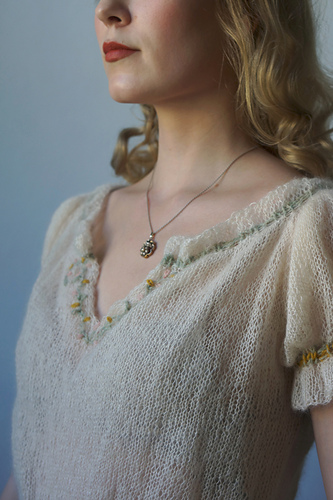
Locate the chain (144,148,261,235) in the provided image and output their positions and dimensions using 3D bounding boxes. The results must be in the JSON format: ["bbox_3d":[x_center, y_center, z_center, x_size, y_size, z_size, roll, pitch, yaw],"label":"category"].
[{"bbox_3d":[0.027,-0.056,0.975,0.134,0.088,0.120,0,0,44],"label":"chain"}]

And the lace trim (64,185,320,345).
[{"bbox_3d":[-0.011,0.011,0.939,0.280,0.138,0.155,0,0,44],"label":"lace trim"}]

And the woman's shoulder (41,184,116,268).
[{"bbox_3d":[-0.090,-0.024,1.078,0.085,0.088,0.095,0,0,44],"label":"woman's shoulder"}]

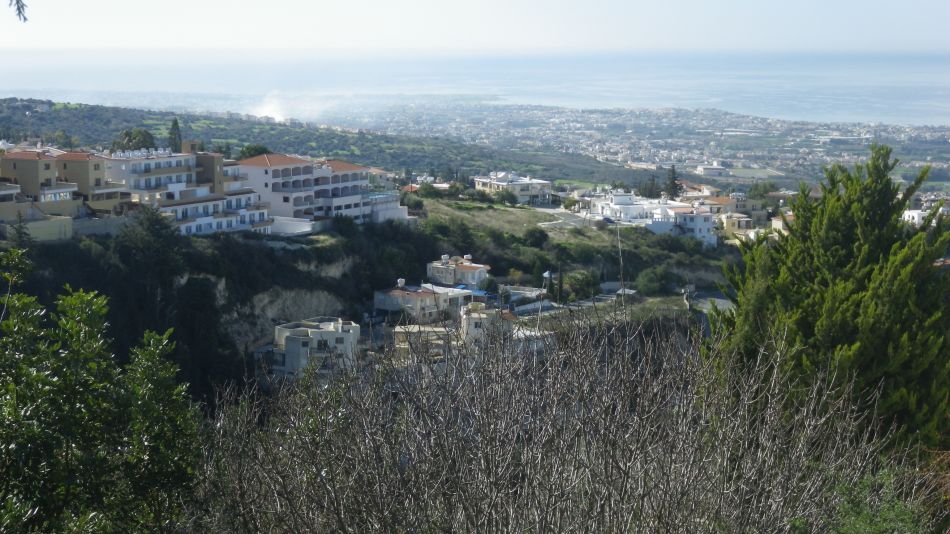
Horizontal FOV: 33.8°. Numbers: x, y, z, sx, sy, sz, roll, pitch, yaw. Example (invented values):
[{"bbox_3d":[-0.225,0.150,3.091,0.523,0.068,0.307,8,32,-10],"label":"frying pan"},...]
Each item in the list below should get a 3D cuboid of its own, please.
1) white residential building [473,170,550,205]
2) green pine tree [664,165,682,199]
[{"bbox_3d":[10.156,-21.197,425.876,14.469,8.200,15.975,-5,10,-34],"label":"white residential building"},{"bbox_3d":[58.446,-24.507,460.842,5.303,11.500,5.303,0,8,0],"label":"green pine tree"}]

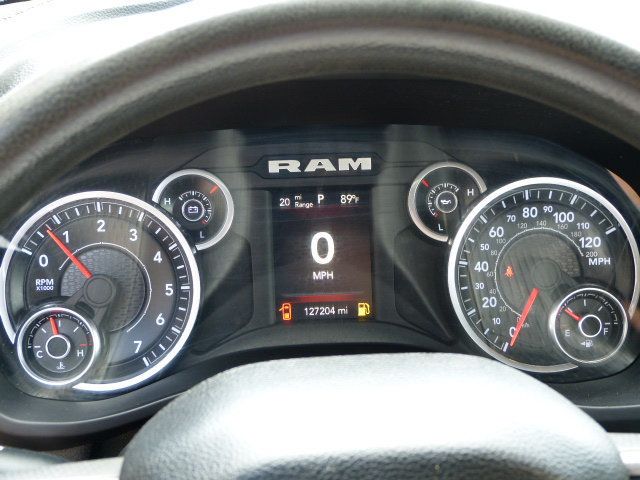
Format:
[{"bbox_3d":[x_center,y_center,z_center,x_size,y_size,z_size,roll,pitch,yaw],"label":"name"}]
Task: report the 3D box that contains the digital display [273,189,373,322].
[{"bbox_3d":[0.001,0.008,0.635,0.053,0.072,0.010,-2,3,-3],"label":"digital display"}]

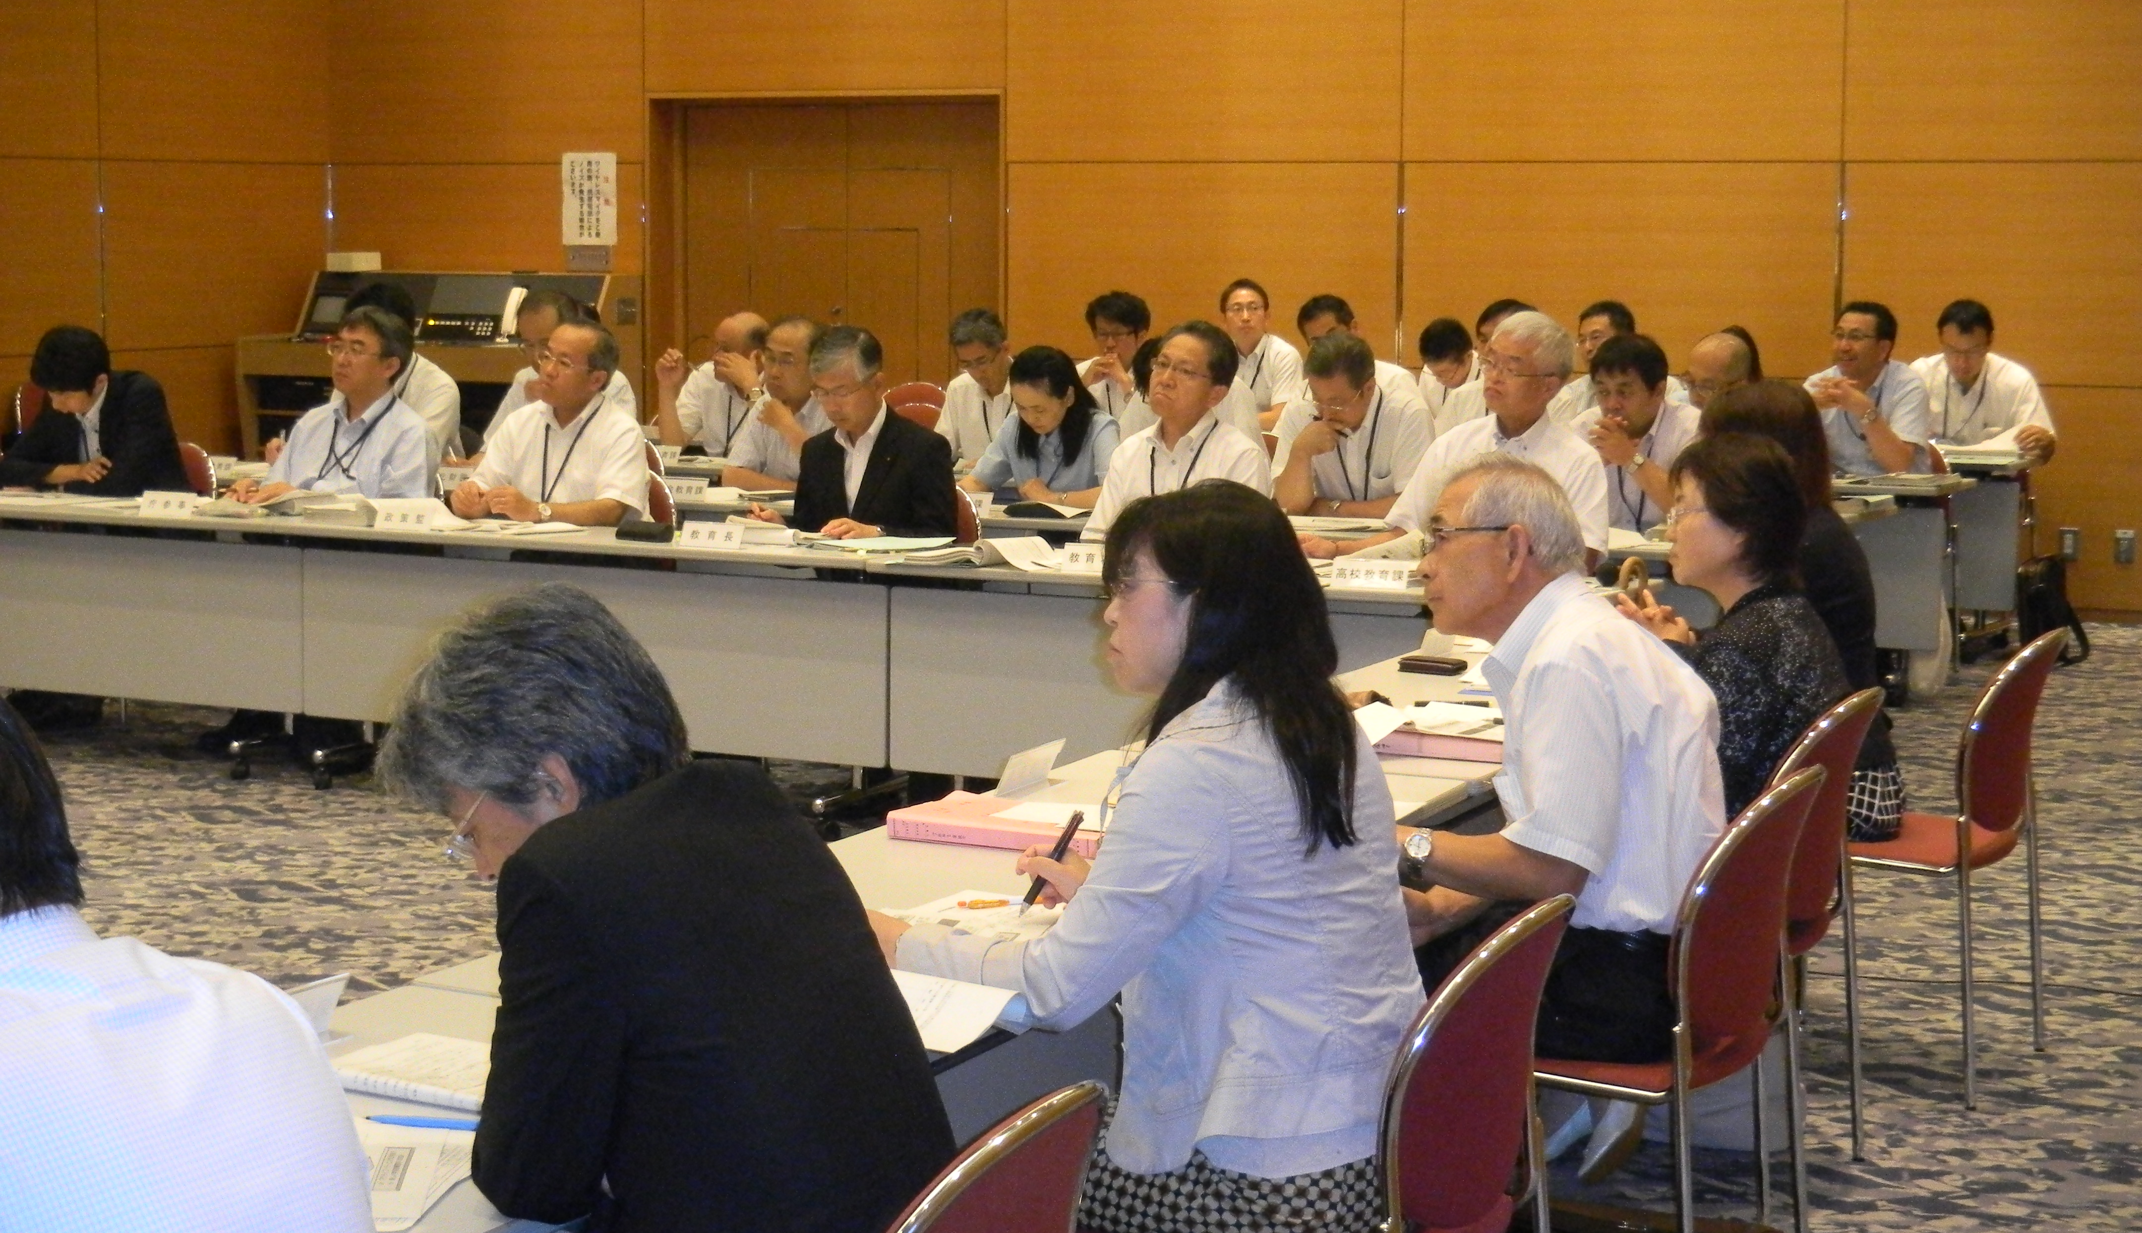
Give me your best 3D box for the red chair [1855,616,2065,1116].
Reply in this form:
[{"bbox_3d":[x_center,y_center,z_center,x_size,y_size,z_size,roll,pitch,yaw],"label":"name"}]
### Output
[{"bbox_3d":[1.501,0.409,6.143,0.560,0.810,0.505,4,8,29],"label":"red chair"}]

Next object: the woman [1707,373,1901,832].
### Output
[{"bbox_3d":[1.236,0.187,6.207,0.640,1.226,0.480,4,8,27],"label":"woman"}]

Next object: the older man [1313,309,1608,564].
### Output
[{"bbox_3d":[0.926,-0.066,8.022,0.640,1.286,0.660,4,8,30],"label":"older man"}]

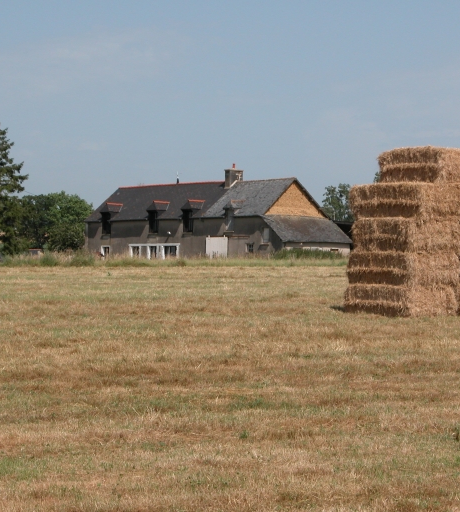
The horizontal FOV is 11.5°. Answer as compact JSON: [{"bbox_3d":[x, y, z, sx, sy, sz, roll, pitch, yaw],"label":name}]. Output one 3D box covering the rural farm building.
[{"bbox_3d":[-1.850,-4.100,219.400,7.400,8.800,36.500,0,0,-32],"label":"rural farm building"}]

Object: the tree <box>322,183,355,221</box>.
[{"bbox_3d":[13.200,-4.200,275.000,5.200,9.300,5.200,0,0,0],"label":"tree"}]

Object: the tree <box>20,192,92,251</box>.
[{"bbox_3d":[-19.100,-3.300,250.000,8.000,7.300,7.500,0,0,0],"label":"tree"}]

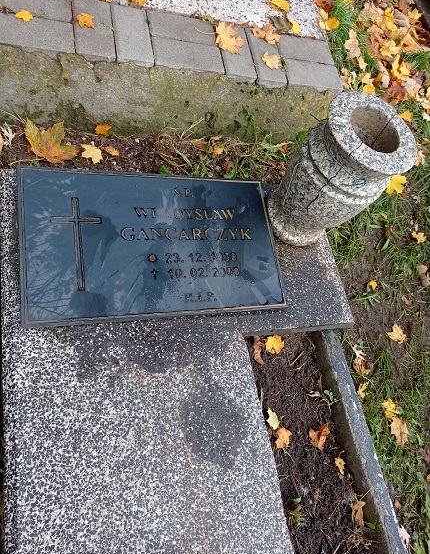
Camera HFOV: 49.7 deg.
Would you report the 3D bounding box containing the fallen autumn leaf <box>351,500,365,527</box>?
[{"bbox_3d":[0.350,0.573,1.121,0.042,0.020,0.053,10,62,-17],"label":"fallen autumn leaf"}]

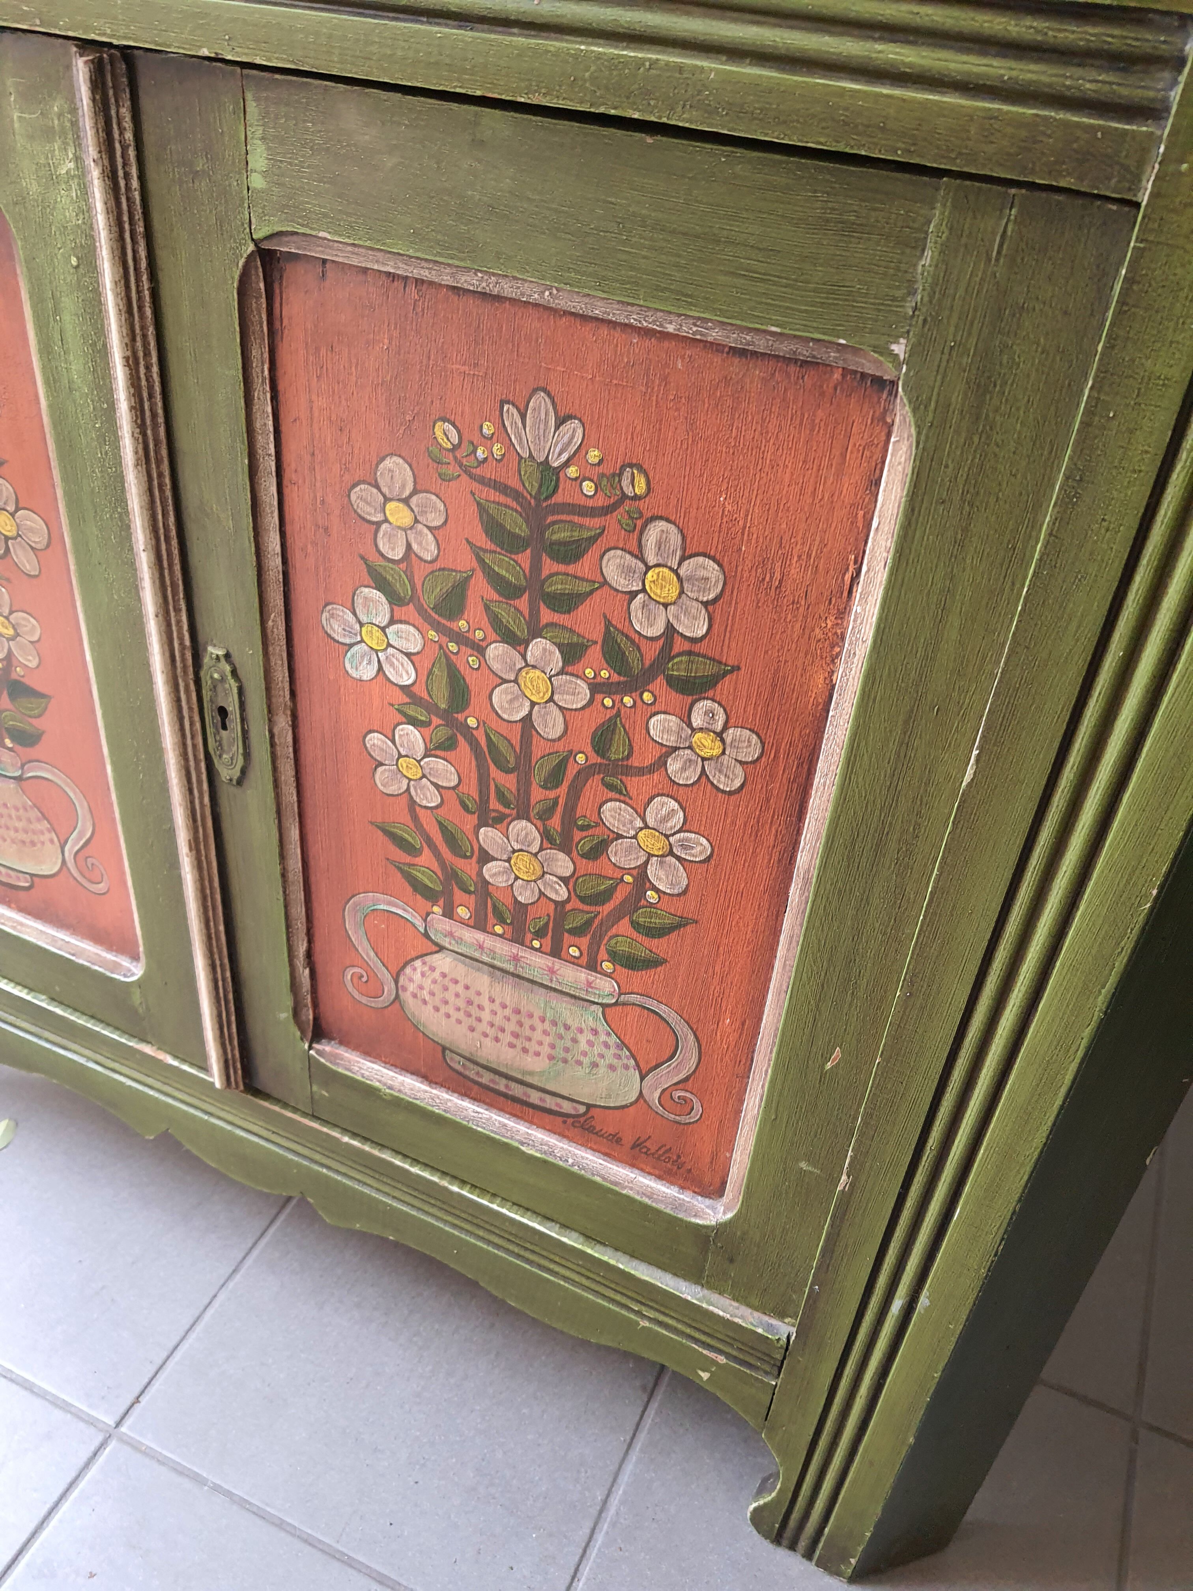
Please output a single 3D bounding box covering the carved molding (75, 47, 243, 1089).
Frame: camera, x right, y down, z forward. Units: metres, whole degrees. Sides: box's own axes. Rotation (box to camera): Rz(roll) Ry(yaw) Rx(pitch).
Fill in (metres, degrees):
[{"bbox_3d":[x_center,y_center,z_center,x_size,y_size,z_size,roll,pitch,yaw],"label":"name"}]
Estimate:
[{"bbox_3d":[-0.216,-0.047,0.624,0.025,0.583,0.017,18,36,17],"label":"carved molding"}]

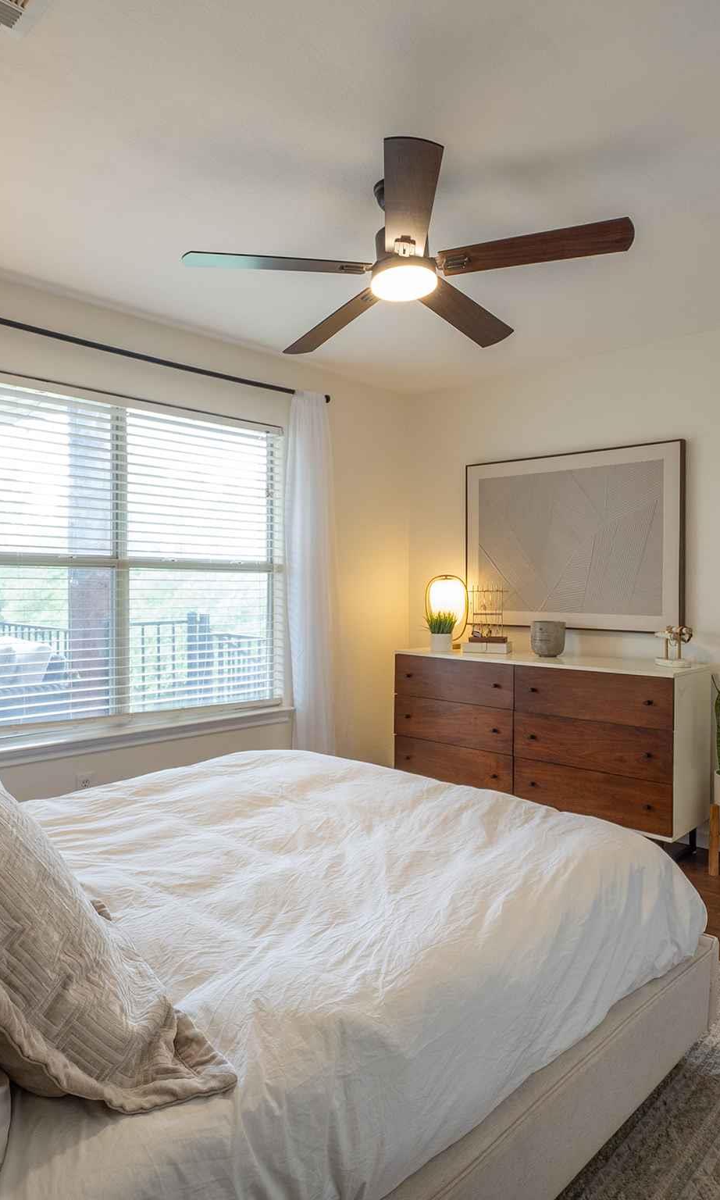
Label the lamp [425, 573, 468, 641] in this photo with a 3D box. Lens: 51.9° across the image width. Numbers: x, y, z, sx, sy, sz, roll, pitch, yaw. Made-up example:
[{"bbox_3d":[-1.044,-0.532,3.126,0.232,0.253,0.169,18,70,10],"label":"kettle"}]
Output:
[{"bbox_3d":[0.511,0.075,4.354,0.265,0.425,0.195,0,1,25],"label":"lamp"}]

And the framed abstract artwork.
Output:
[{"bbox_3d":[1.098,-0.314,3.985,1.255,0.940,0.045,1,1,44],"label":"framed abstract artwork"}]

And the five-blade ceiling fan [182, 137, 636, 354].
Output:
[{"bbox_3d":[0.135,-1.093,2.241,1.270,0.315,1.270,1,1,44],"label":"five-blade ceiling fan"}]

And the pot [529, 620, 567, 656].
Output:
[{"bbox_3d":[0.988,0.213,3.884,0.177,0.175,0.177,0,1,0],"label":"pot"}]

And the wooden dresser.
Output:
[{"bbox_3d":[0.922,0.741,3.843,1.570,0.865,0.450,1,1,44],"label":"wooden dresser"}]

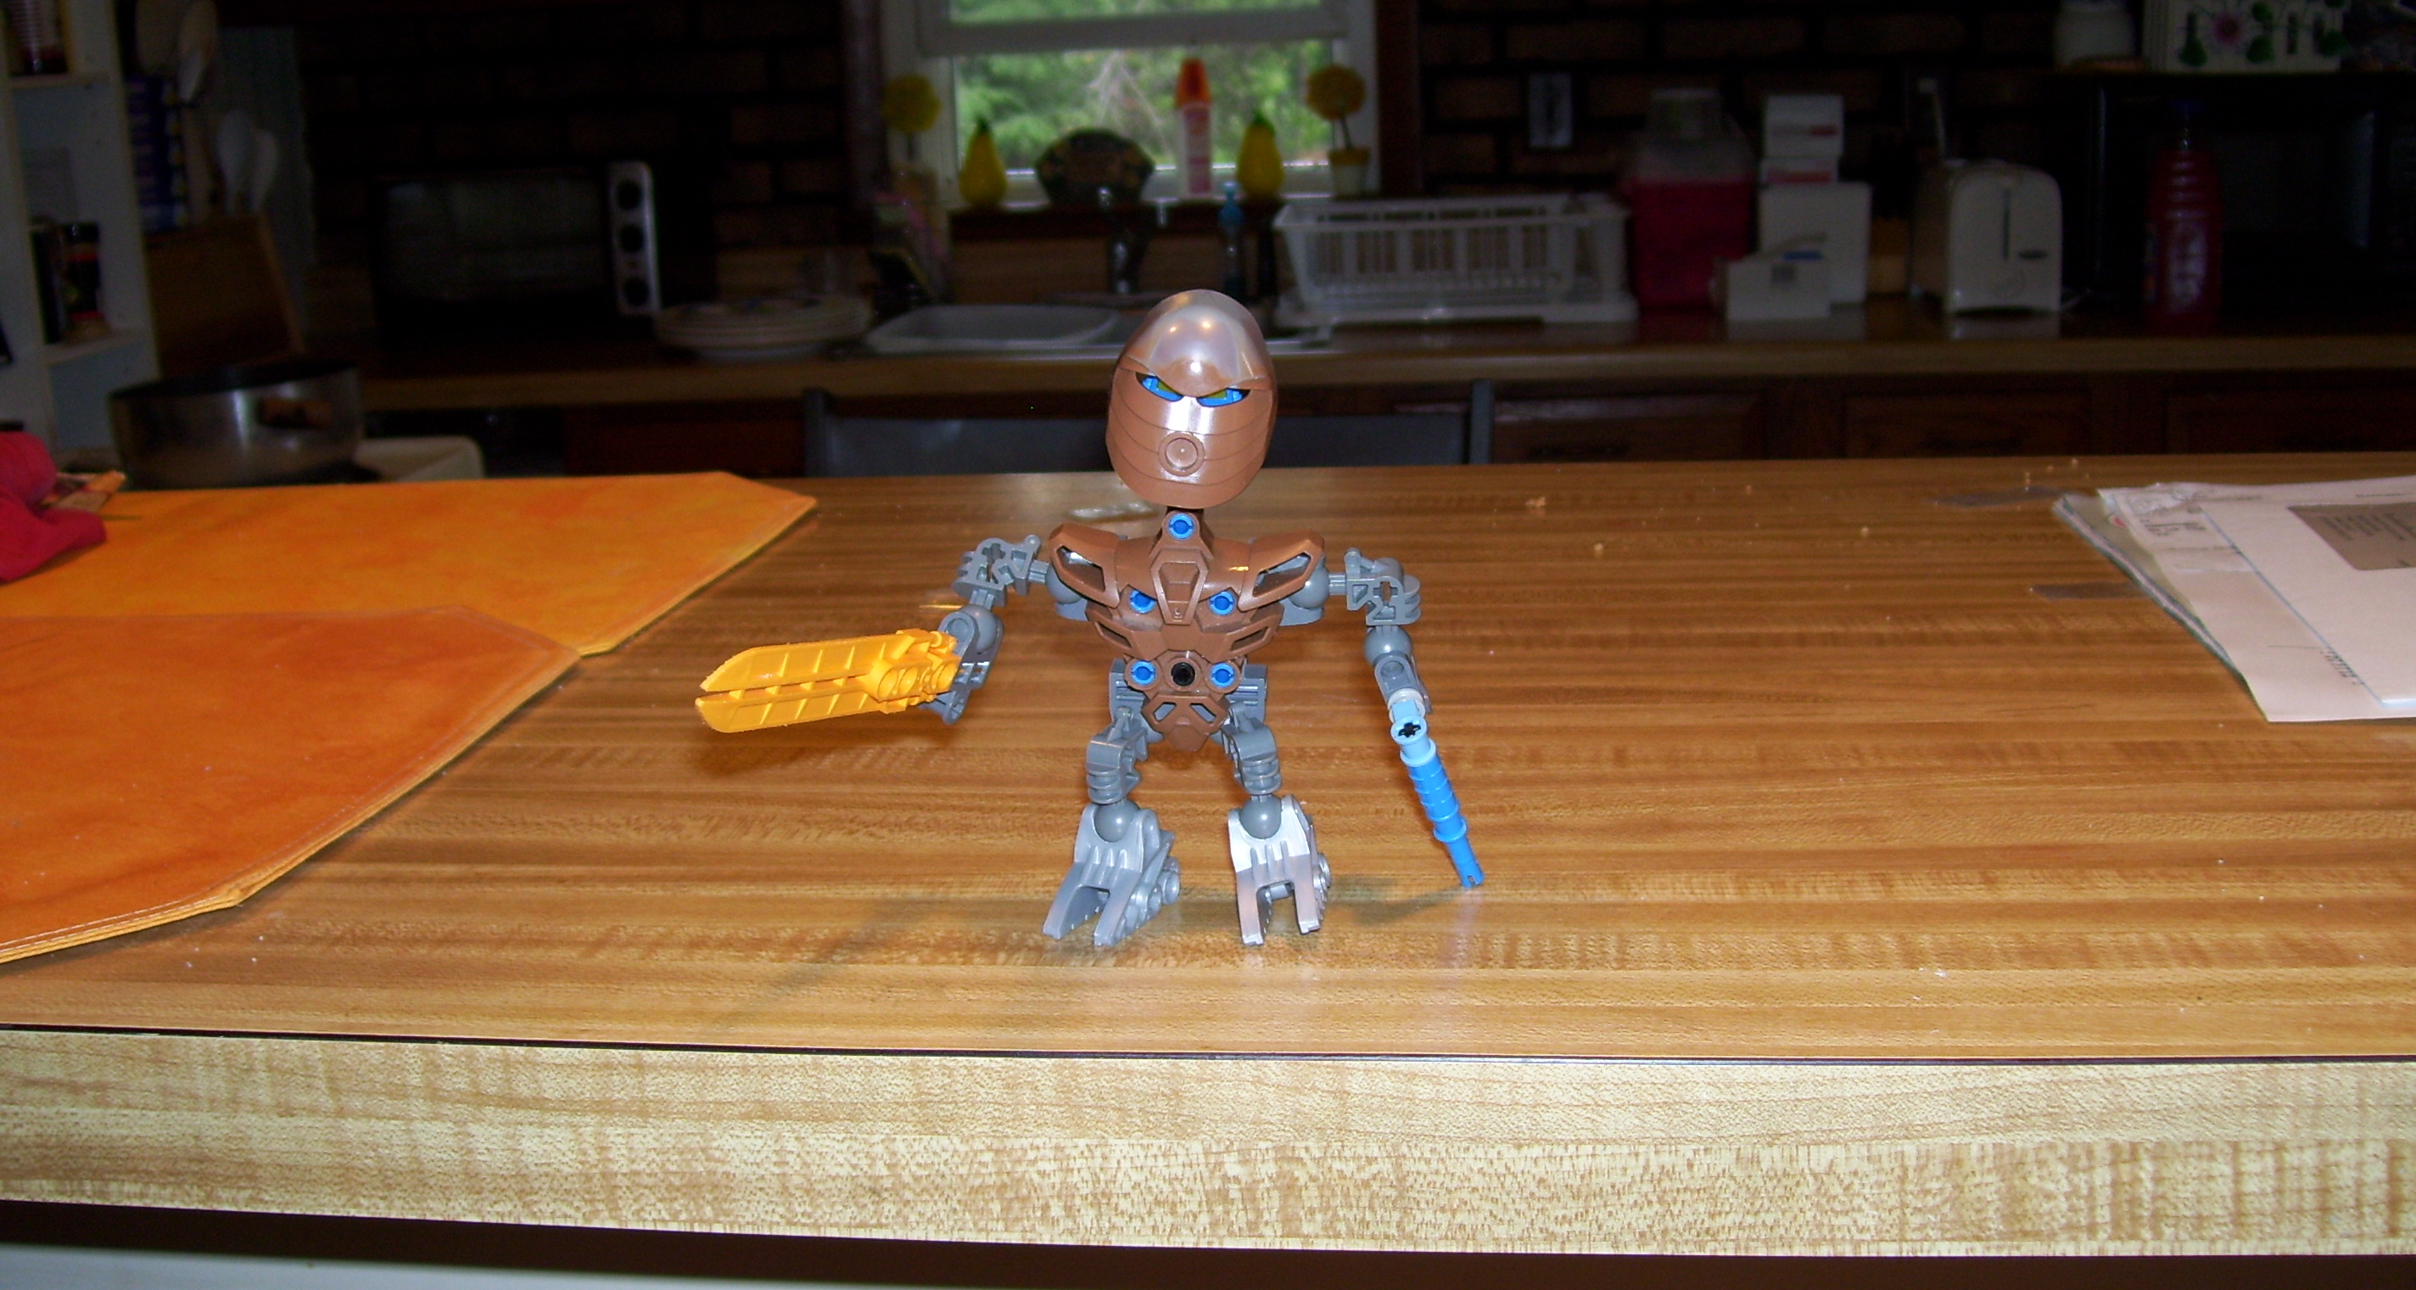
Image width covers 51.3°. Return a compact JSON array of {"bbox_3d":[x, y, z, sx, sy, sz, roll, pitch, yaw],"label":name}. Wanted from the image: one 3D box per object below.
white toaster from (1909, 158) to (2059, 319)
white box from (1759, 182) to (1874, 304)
[{"bbox_3d":[0.980,-0.522,3.154,0.143,0.176,0.268,0,14,8],"label":"white toaster"},{"bbox_3d":[0.841,-0.560,3.504,0.147,0.162,0.130,0,14,7],"label":"white box"}]

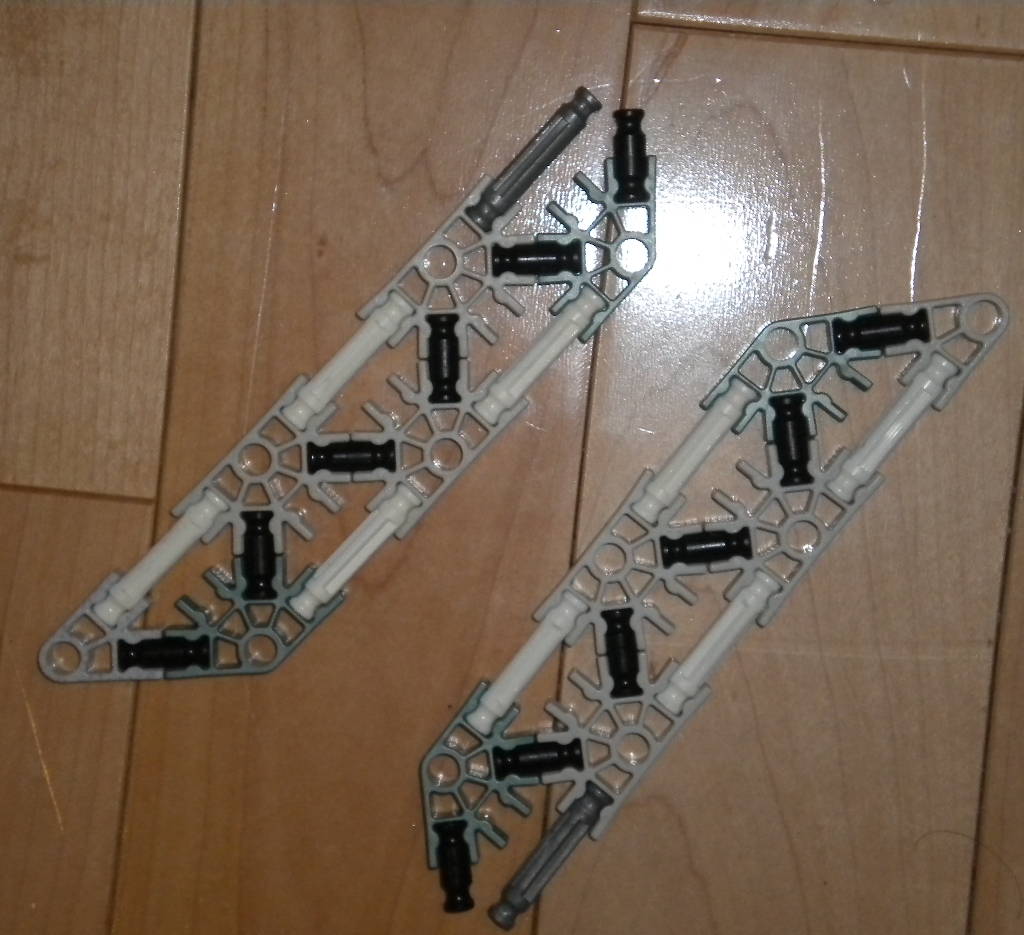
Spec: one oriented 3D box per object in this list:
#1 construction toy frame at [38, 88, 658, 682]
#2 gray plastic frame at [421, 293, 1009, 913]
[{"bbox_3d":[-0.026,-0.007,0.474,0.036,0.007,0.159,44,95,-1],"label":"construction toy frame"},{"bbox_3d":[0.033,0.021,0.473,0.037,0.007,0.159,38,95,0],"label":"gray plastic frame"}]

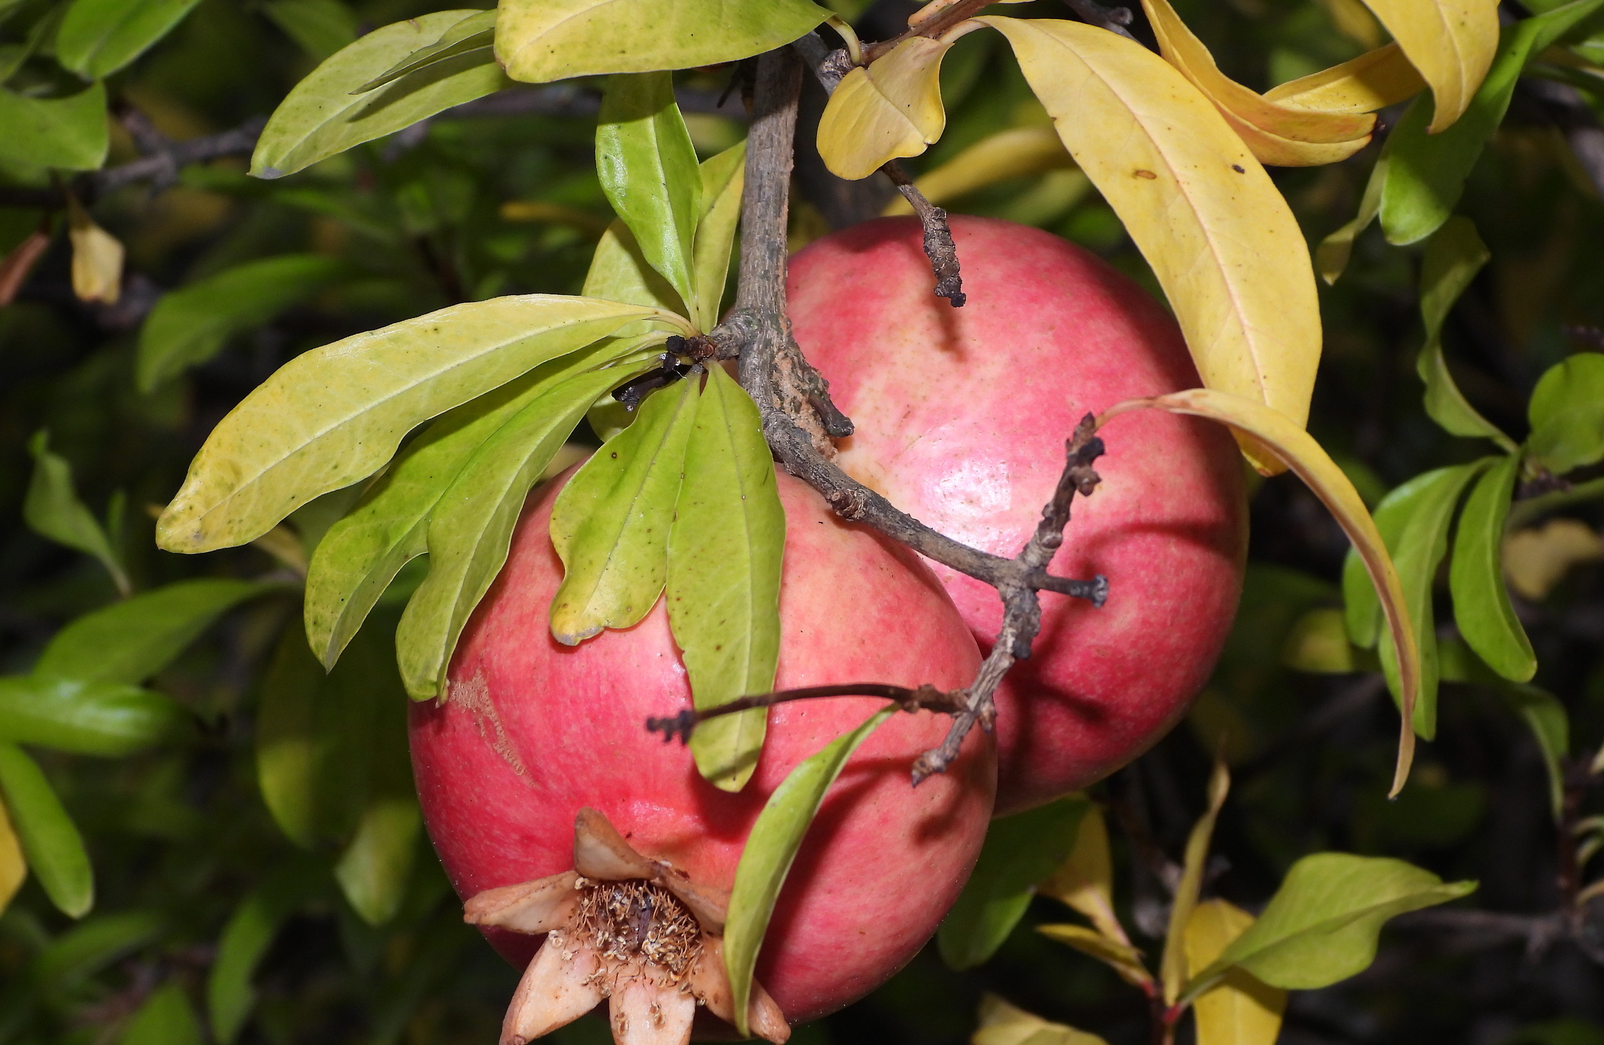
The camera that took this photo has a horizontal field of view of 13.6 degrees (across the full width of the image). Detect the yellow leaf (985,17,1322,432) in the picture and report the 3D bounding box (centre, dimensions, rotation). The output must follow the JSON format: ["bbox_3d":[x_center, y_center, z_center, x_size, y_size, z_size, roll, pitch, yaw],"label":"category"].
[{"bbox_3d":[0.049,-0.040,0.870,0.021,0.071,0.014,-34,0,0],"label":"yellow leaf"}]

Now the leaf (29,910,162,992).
[{"bbox_3d":[-0.150,0.091,1.431,0.035,0.009,0.006,-24,-27,-36],"label":"leaf"}]

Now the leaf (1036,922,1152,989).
[{"bbox_3d":[0.043,0.063,0.970,0.019,0.005,0.008,27,0,0],"label":"leaf"}]

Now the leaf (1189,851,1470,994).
[{"bbox_3d":[0.081,0.064,1.035,0.050,0.019,0.009,-22,-24,18],"label":"leaf"}]

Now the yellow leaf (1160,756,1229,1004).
[{"bbox_3d":[0.057,0.052,0.970,0.006,0.036,0.011,11,0,0],"label":"yellow leaf"}]

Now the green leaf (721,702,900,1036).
[{"bbox_3d":[-0.002,0.041,0.822,0.009,0.044,0.011,25,-8,0],"label":"green leaf"}]

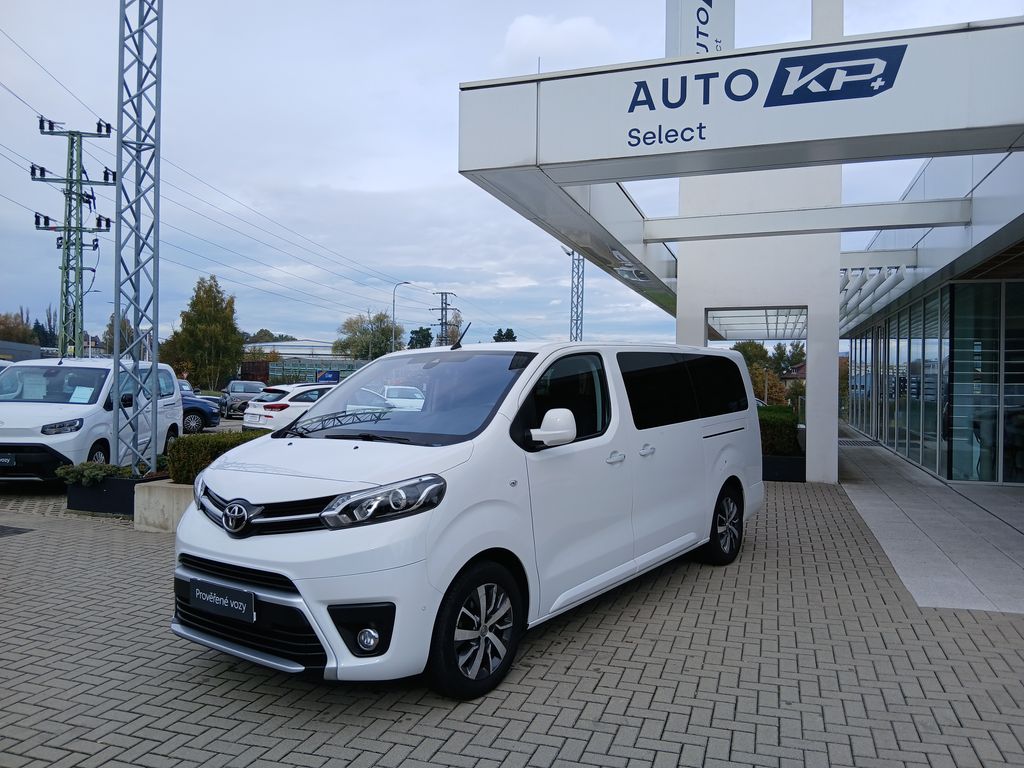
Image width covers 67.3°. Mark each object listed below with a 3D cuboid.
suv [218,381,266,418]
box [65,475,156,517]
[{"bbox_3d":[-10.800,0.600,30.400,1.800,1.500,4.300,0,0,-30],"label":"suv"},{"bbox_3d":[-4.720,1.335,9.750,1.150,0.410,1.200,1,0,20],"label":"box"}]

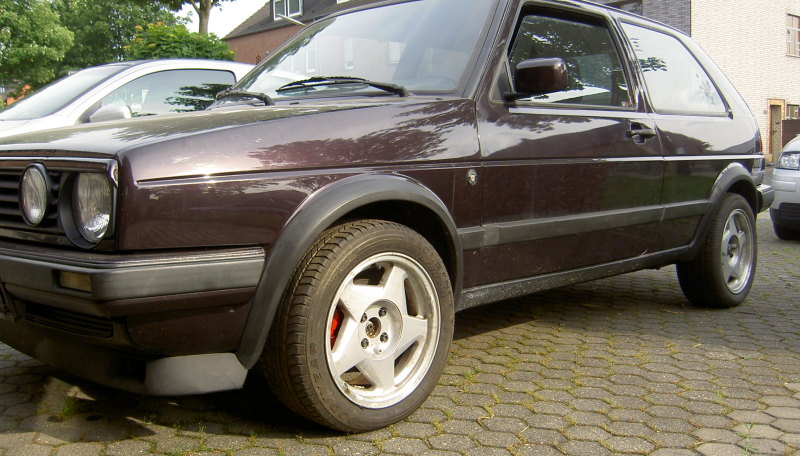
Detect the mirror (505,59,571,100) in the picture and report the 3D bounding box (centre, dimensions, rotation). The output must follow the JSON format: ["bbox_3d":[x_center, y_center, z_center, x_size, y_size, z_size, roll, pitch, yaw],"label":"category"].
[{"bbox_3d":[0.430,-0.454,2.406,0.190,0.130,0.100,5,7,43],"label":"mirror"}]

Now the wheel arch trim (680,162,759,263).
[{"bbox_3d":[1.569,-0.103,3.804,0.080,0.430,0.900,5,7,43],"label":"wheel arch trim"}]

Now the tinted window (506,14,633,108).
[{"bbox_3d":[0.588,-0.616,2.816,0.050,0.390,0.880,-19,-9,43],"label":"tinted window"}]

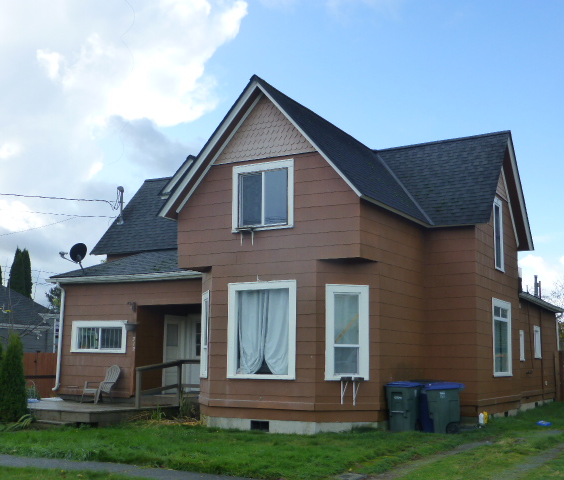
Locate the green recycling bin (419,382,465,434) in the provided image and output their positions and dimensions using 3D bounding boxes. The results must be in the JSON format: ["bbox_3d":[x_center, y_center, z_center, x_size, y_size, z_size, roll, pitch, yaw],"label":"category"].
[{"bbox_3d":[3.326,3.474,15.649,0.820,1.050,0.620,2,-9,-7],"label":"green recycling bin"}]

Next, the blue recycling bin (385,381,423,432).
[{"bbox_3d":[2.640,3.520,15.999,0.620,1.050,0.800,-6,-11,36],"label":"blue recycling bin"}]

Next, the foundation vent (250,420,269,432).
[{"bbox_3d":[-0.446,3.901,15.859,0.450,0.235,0.080,-4,-10,30],"label":"foundation vent"}]

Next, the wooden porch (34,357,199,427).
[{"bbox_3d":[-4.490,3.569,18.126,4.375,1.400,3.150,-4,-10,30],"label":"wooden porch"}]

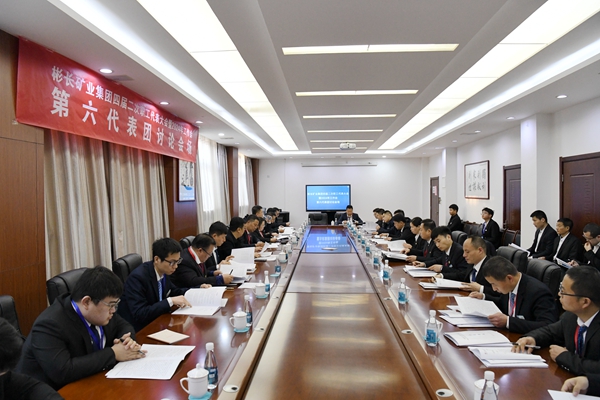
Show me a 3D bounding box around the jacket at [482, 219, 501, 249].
[{"bbox_3d":[3.090,0.608,6.506,0.400,0.600,0.480,0,1,4],"label":"jacket"}]

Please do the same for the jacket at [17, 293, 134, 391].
[{"bbox_3d":[-1.158,0.827,2.210,0.520,0.640,0.620,0,1,8],"label":"jacket"}]

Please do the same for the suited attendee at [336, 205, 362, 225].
[{"bbox_3d":[1.270,0.787,10.255,0.600,1.270,0.780,0,1,4],"label":"suited attendee"}]

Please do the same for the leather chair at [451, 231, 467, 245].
[{"bbox_3d":[1.770,0.965,5.135,0.660,1.090,0.600,0,1,4],"label":"leather chair"}]

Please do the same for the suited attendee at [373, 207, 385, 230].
[{"bbox_3d":[1.860,0.815,9.315,0.780,1.240,0.560,0,1,4],"label":"suited attendee"}]

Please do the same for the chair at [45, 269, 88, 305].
[{"bbox_3d":[-1.204,1.025,2.682,0.660,1.090,0.600,0,1,4],"label":"chair"}]

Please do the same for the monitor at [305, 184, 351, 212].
[{"bbox_3d":[0.857,-0.045,11.950,1.350,0.810,0.080,0,1,4],"label":"monitor"}]

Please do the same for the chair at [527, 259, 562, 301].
[{"bbox_3d":[1.559,1.004,2.954,0.660,1.090,0.600,0,1,4],"label":"chair"}]

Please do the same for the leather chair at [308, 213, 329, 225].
[{"bbox_3d":[0.488,0.879,10.408,0.600,1.090,0.660,0,1,4],"label":"leather chair"}]

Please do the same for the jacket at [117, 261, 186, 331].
[{"bbox_3d":[-1.109,0.781,3.120,0.500,0.640,0.580,0,1,8],"label":"jacket"}]

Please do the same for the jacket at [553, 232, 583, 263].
[{"bbox_3d":[3.234,0.723,4.880,0.420,0.660,0.540,0,1,-1],"label":"jacket"}]

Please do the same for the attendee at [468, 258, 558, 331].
[{"bbox_3d":[1.405,0.969,2.753,0.780,1.170,0.600,0,1,4],"label":"attendee"}]

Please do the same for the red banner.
[{"bbox_3d":[-1.782,-0.858,4.640,0.060,0.580,3.860,0,1,4],"label":"red banner"}]

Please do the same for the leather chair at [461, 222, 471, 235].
[{"bbox_3d":[3.160,0.958,8.181,0.580,0.980,0.600,0,1,4],"label":"leather chair"}]

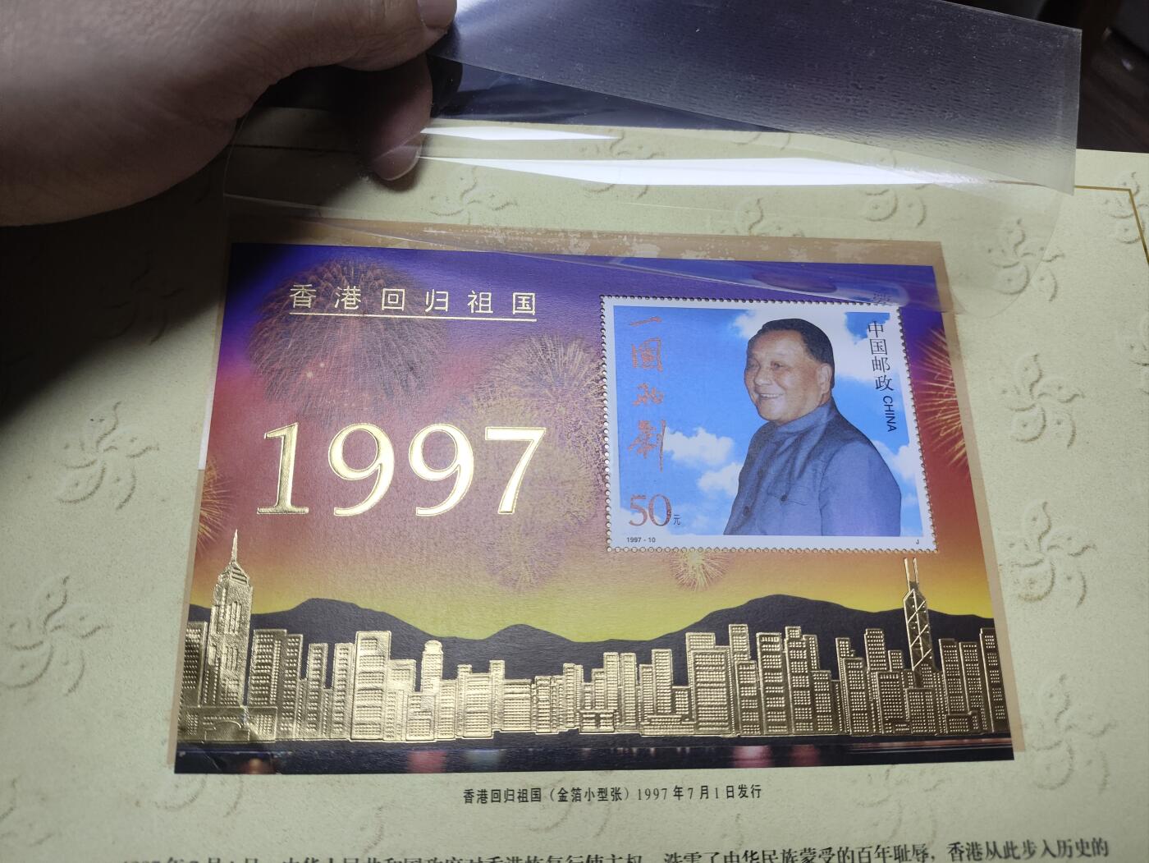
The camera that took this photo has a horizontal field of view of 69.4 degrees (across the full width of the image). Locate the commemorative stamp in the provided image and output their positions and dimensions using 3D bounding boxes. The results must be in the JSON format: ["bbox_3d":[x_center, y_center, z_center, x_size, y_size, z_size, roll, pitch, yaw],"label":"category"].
[{"bbox_3d":[0.036,-0.002,0.158,0.060,0.001,0.050,1,72,-4],"label":"commemorative stamp"}]

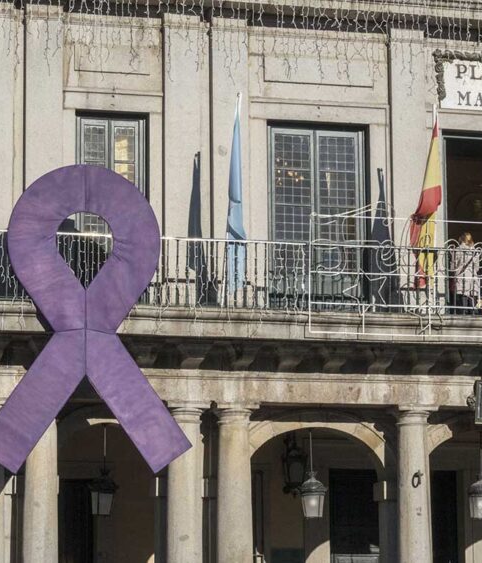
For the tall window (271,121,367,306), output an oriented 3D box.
[{"bbox_3d":[1.303,-1.097,26.796,1.683,3.082,0.200,2,-8,-14],"label":"tall window"}]

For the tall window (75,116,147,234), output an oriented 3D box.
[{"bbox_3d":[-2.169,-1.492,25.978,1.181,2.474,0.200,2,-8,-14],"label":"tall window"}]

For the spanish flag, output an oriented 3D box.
[{"bbox_3d":[3.060,-1.355,25.765,0.470,2.918,0.300,2,-8,-14],"label":"spanish flag"}]

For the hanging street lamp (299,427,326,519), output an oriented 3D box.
[{"bbox_3d":[1.217,3.293,26.621,0.430,1.476,0.430,2,-8,-14],"label":"hanging street lamp"}]

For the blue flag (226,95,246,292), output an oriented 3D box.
[{"bbox_3d":[-0.074,-1.413,24.985,0.300,3.168,0.250,2,-8,-14],"label":"blue flag"}]

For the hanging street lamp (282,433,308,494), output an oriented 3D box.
[{"bbox_3d":[1.012,3.391,29.054,0.450,1.133,0.600,2,-8,-14],"label":"hanging street lamp"}]

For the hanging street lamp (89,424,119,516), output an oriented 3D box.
[{"bbox_3d":[-2.271,3.122,25.768,0.430,1.493,0.430,2,-8,-14],"label":"hanging street lamp"}]

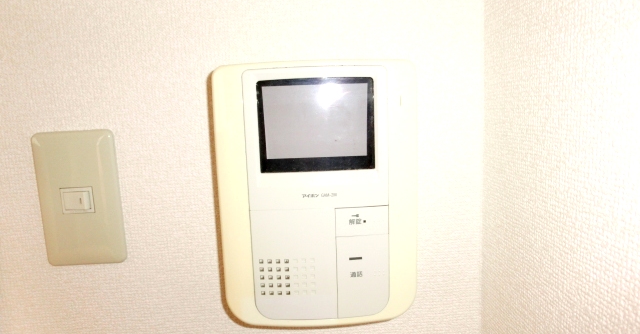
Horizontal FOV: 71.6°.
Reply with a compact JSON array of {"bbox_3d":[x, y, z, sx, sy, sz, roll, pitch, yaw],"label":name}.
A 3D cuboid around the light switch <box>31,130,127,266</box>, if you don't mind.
[{"bbox_3d":[-0.210,0.029,0.388,0.070,0.120,0.009,-2,9,-1],"label":"light switch"}]

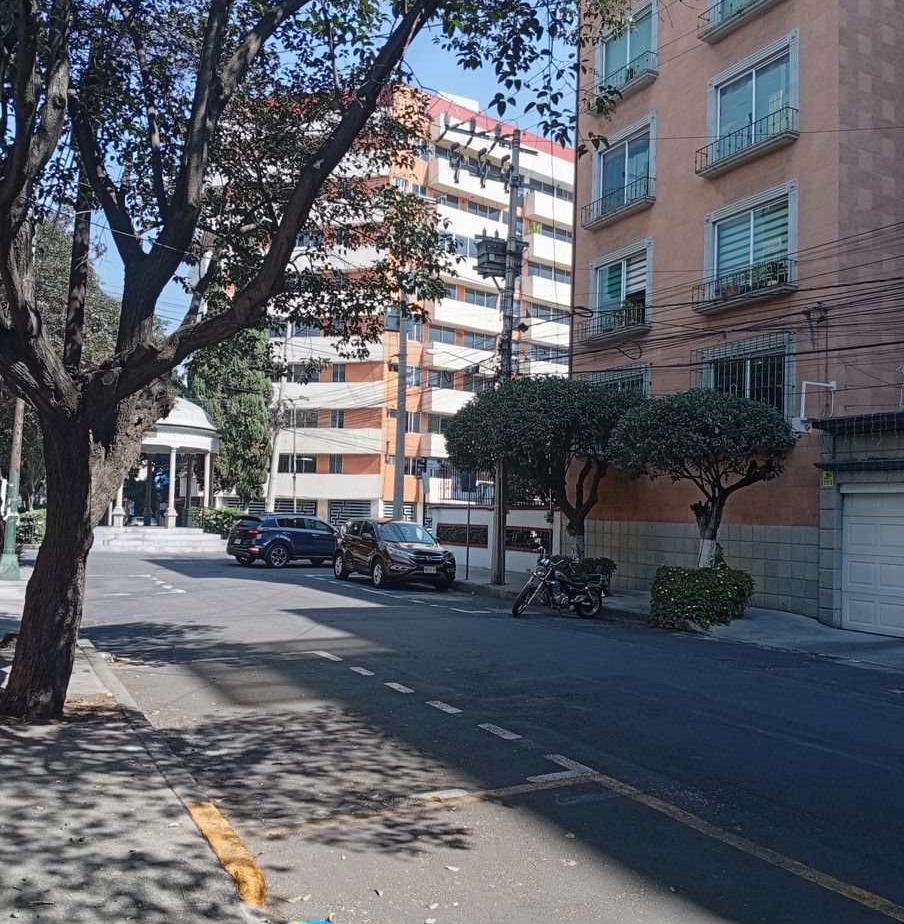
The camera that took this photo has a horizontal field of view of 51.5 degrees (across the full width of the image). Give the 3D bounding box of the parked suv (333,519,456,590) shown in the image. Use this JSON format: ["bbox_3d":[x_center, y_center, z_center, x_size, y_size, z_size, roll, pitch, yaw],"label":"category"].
[{"bbox_3d":[-1.570,2.290,23.950,1.850,1.660,4.550,3,-3,-28],"label":"parked suv"}]

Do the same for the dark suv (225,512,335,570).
[{"bbox_3d":[-4.740,2.440,29.300,4.480,1.640,1.860,5,-4,-43],"label":"dark suv"}]

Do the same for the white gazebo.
[{"bbox_3d":[-11.660,-0.180,37.500,4.800,5.700,4.800,3,-3,-18],"label":"white gazebo"}]

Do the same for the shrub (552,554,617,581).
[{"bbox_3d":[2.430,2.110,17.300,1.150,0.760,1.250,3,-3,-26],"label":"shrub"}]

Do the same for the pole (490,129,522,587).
[{"bbox_3d":[1.340,-2.568,22.391,0.330,10.950,0.330,4,-4,-27],"label":"pole"}]

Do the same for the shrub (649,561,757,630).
[{"bbox_3d":[4.280,2.269,15.899,1.380,0.950,1.330,3,-4,-27],"label":"shrub"}]

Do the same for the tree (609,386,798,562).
[{"bbox_3d":[4.349,0.680,15.941,3.050,3.950,3.050,3,-4,-27],"label":"tree"}]

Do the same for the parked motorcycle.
[{"bbox_3d":[1.690,1.870,15.150,2.020,1.250,0.820,3,-3,-30],"label":"parked motorcycle"}]

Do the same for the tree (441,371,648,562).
[{"bbox_3d":[2.025,0.492,19.596,4.000,4.550,4.100,2,-3,0],"label":"tree"}]

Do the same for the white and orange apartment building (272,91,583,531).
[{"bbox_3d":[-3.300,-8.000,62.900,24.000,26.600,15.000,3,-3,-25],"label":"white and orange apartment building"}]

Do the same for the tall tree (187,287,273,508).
[{"bbox_3d":[-10.900,-2.200,46.000,4.300,12.800,4.300,3,-3,-18],"label":"tall tree"}]

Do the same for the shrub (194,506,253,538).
[{"bbox_3d":[-8.833,2.429,36.239,2.000,1.400,1.500,3,-4,-27],"label":"shrub"}]

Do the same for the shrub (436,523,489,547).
[{"bbox_3d":[0.347,2.410,30.997,0.450,0.680,3.600,3,-4,-27],"label":"shrub"}]

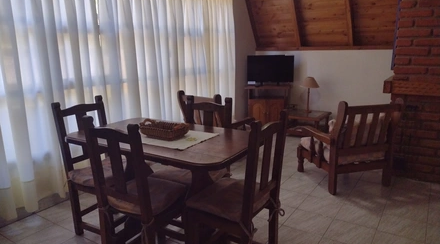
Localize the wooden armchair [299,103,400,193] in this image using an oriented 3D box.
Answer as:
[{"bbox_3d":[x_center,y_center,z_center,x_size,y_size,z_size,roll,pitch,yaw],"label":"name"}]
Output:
[{"bbox_3d":[1.307,0.154,3.502,0.665,0.869,0.708,-4,14,-14],"label":"wooden armchair"}]

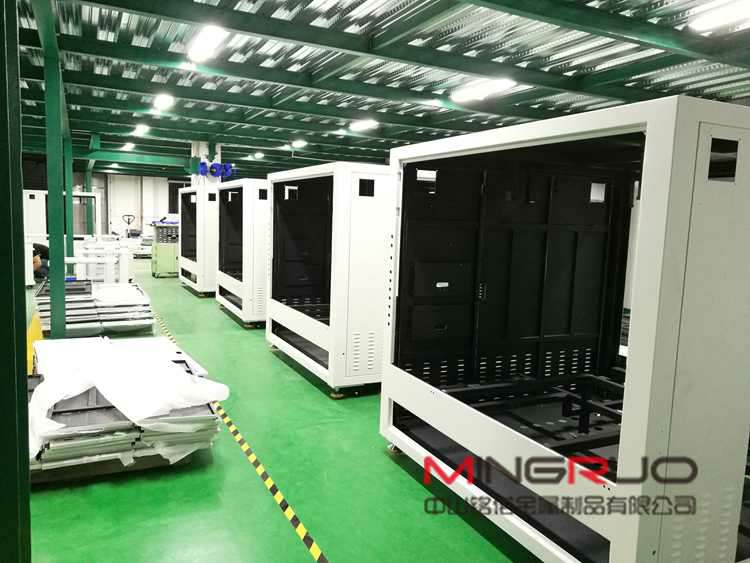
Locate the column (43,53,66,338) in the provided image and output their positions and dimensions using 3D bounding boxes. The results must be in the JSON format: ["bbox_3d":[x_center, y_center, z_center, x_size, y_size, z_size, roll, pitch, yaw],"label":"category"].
[{"bbox_3d":[-3.091,-0.689,5.678,0.155,2.960,0.155,-2,7,-27],"label":"column"}]

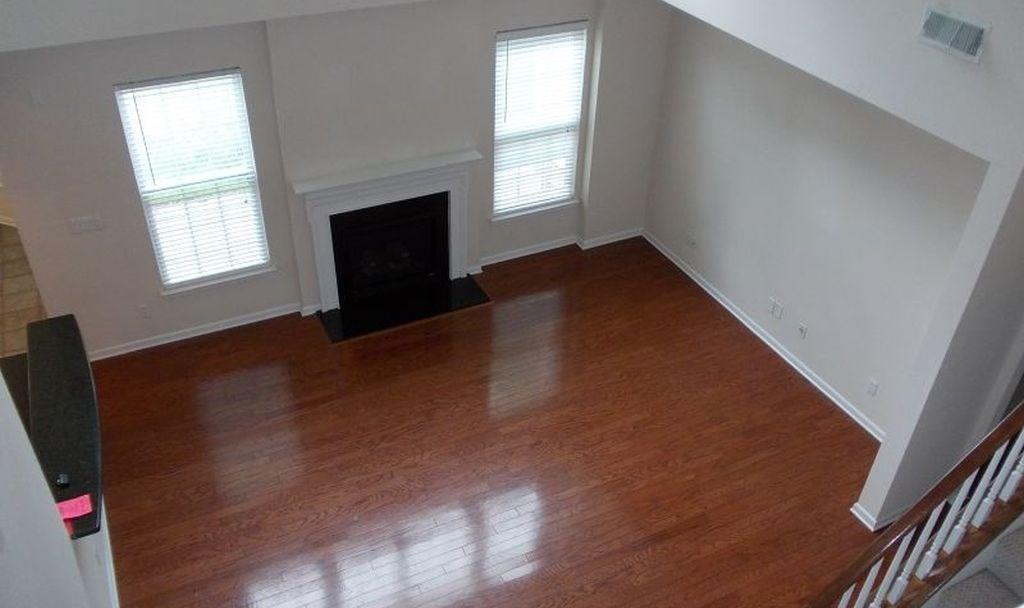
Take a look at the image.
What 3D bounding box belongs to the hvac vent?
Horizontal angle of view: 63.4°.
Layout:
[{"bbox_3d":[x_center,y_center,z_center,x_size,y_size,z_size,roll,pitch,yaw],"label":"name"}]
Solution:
[{"bbox_3d":[2.332,-1.429,4.380,0.021,0.184,0.400,-15,39,-21],"label":"hvac vent"}]

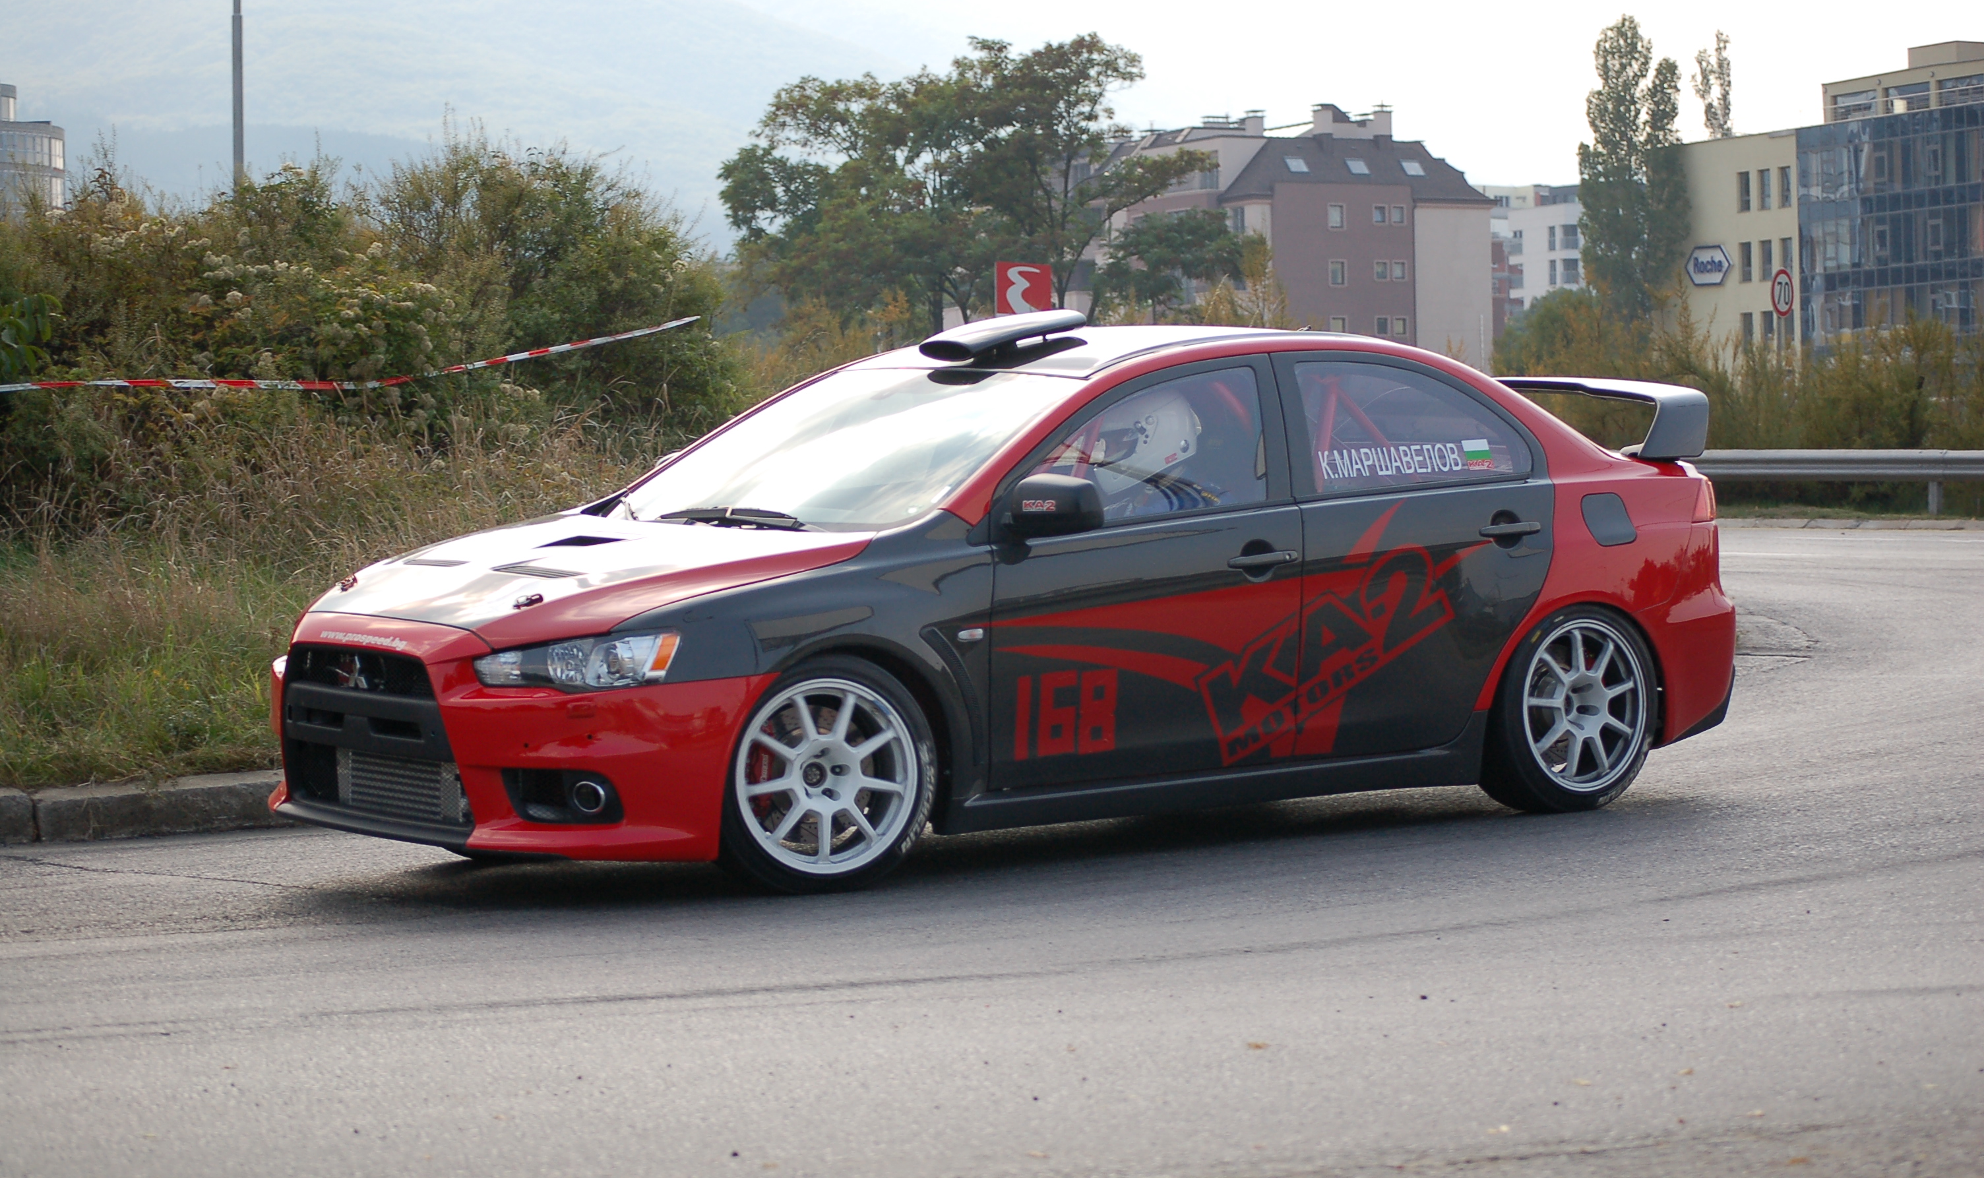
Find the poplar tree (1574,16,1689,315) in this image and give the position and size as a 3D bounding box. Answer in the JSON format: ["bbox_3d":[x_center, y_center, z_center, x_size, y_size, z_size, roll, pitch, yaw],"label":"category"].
[{"bbox_3d":[30.591,-16.864,235.308,5.366,20.524,5.098,-1,2,0],"label":"poplar tree"}]

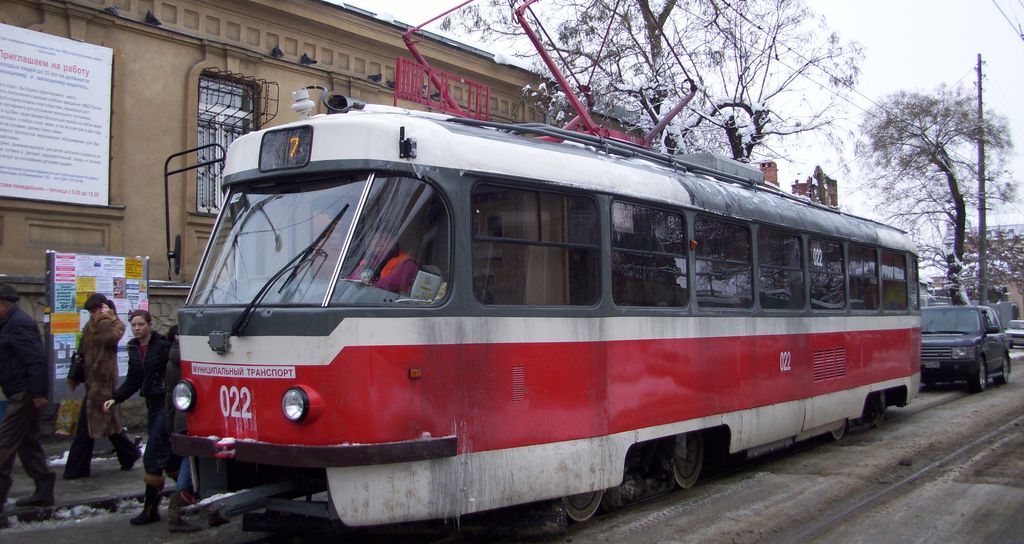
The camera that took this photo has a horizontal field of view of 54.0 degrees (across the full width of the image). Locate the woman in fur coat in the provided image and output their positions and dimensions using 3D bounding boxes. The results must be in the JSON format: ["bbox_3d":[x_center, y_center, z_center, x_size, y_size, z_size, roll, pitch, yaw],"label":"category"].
[{"bbox_3d":[-3.829,1.053,9.427,0.500,1.660,0.650,-2,-3,40],"label":"woman in fur coat"}]

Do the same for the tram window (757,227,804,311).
[{"bbox_3d":[2.825,-0.019,10.533,0.080,0.809,1.245,-4,-5,35],"label":"tram window"}]

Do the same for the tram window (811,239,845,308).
[{"bbox_3d":[3.667,0.038,11.707,0.080,0.797,1.226,-4,-5,35],"label":"tram window"}]

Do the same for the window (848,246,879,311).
[{"bbox_3d":[4.508,0.091,12.881,0.080,0.798,1.202,-4,-5,35],"label":"window"}]

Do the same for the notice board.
[{"bbox_3d":[-4.134,0.552,10.087,0.100,1.454,1.061,-1,-3,36],"label":"notice board"}]

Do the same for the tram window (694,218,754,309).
[{"bbox_3d":[1.980,-0.073,9.354,0.080,0.811,1.259,-4,-5,35],"label":"tram window"}]

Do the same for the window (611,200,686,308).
[{"bbox_3d":[1.129,-0.121,8.166,0.080,0.804,1.284,-4,-5,35],"label":"window"}]

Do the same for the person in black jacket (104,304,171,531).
[{"bbox_3d":[-2.948,1.120,7.986,0.480,1.660,0.450,-2,-3,42],"label":"person in black jacket"}]

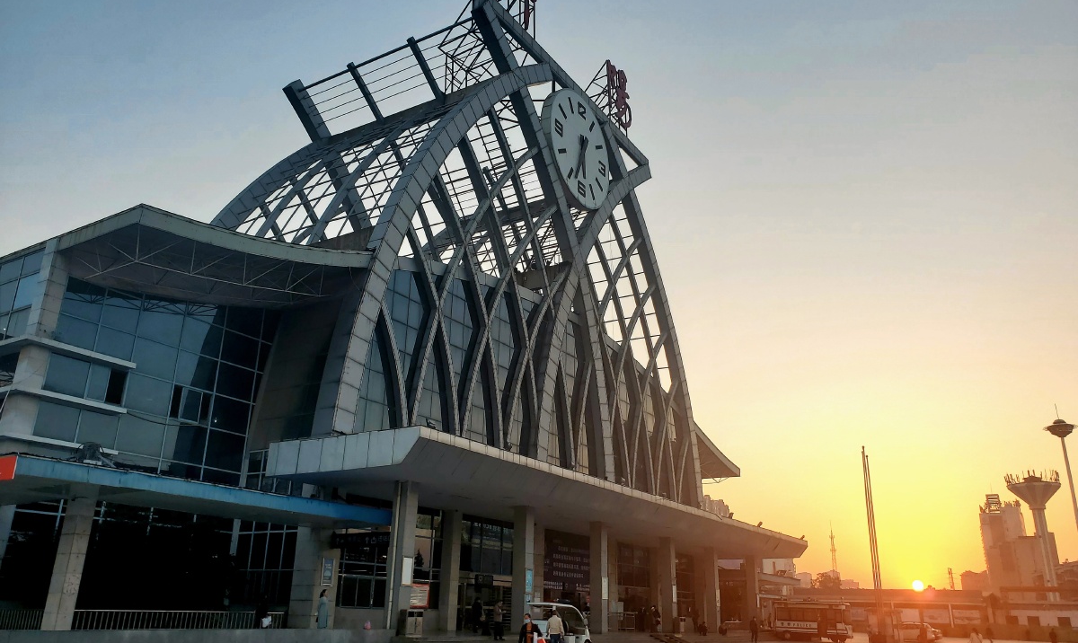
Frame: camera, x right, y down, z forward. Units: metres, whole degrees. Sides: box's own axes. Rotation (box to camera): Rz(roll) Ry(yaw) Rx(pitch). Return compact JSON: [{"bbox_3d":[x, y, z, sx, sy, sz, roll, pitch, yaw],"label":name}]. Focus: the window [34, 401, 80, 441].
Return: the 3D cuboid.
[{"bbox_3d":[-20.096,4.202,33.837,0.120,1.450,1.760,-11,-23,32],"label":"window"}]

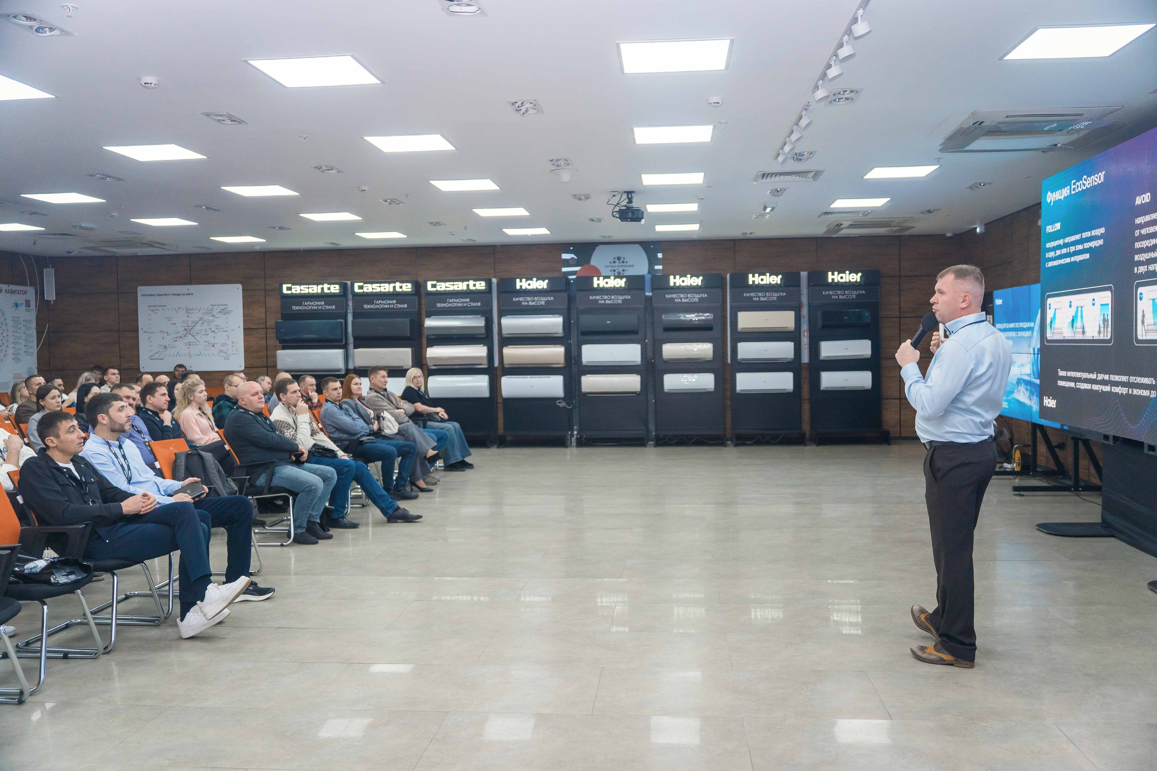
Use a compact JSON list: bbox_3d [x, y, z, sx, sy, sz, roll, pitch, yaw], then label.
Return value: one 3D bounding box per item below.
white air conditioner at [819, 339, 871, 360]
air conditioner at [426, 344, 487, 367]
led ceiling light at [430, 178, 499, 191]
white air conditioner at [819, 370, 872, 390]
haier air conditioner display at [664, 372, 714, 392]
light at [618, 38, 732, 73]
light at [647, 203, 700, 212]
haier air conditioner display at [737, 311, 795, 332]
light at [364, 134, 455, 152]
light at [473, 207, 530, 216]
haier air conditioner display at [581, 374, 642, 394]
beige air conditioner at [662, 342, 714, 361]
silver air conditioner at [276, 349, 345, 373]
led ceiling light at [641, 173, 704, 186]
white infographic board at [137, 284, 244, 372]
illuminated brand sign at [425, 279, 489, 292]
[{"bbox_3d":[3.756,-0.499,13.545,0.698,0.268,0.195,0,2,7],"label":"white air conditioner"},{"bbox_3d":[-1.787,-0.424,14.188,0.877,0.320,0.222,-1,2,6],"label":"air conditioner"},{"bbox_3d":[-1.103,-1.968,9.445,0.590,0.040,0.580,-1,2,6],"label":"led ceiling light"},{"bbox_3d":[3.817,-0.072,13.781,0.699,0.268,0.200,-1,2,6],"label":"white air conditioner"},{"bbox_3d":[1.590,-0.036,13.890,0.729,0.263,0.202,-1,2,6],"label":"haier air conditioner display"},{"bbox_3d":[0.514,-1.758,5.146,0.595,0.030,0.595,0,2,5],"label":"light"},{"bbox_3d":[1.075,-2.038,11.055,0.595,0.030,0.595,-1,2,6],"label":"light"},{"bbox_3d":[2.666,-0.903,13.679,0.790,0.280,0.200,0,2,7],"label":"haier air conditioner display"},{"bbox_3d":[-1.301,-1.891,7.512,0.590,0.040,0.580,-1,2,6],"label":"light"},{"bbox_3d":[-0.897,-2.043,11.332,0.590,0.040,0.580,-1,2,6],"label":"light"},{"bbox_3d":[0.476,-0.015,13.993,0.859,0.285,0.212,-1,2,6],"label":"haier air conditioner display"},{"bbox_3d":[1.587,-0.484,13.984,0.722,0.265,0.205,-1,2,6],"label":"beige air conditioner"},{"bbox_3d":[-4.147,-0.375,14.953,1.000,0.345,0.210,-1,2,5],"label":"silver air conditioner"},{"bbox_3d":[0.895,-1.959,9.149,0.595,0.030,0.595,-1,2,6],"label":"led ceiling light"},{"bbox_3d":[-6.141,-0.902,15.262,1.727,1.359,0.030,-1,2,6],"label":"white infographic board"},{"bbox_3d":[-1.825,-1.498,14.521,0.885,0.155,0.060,-1,2,6],"label":"illuminated brand sign"}]

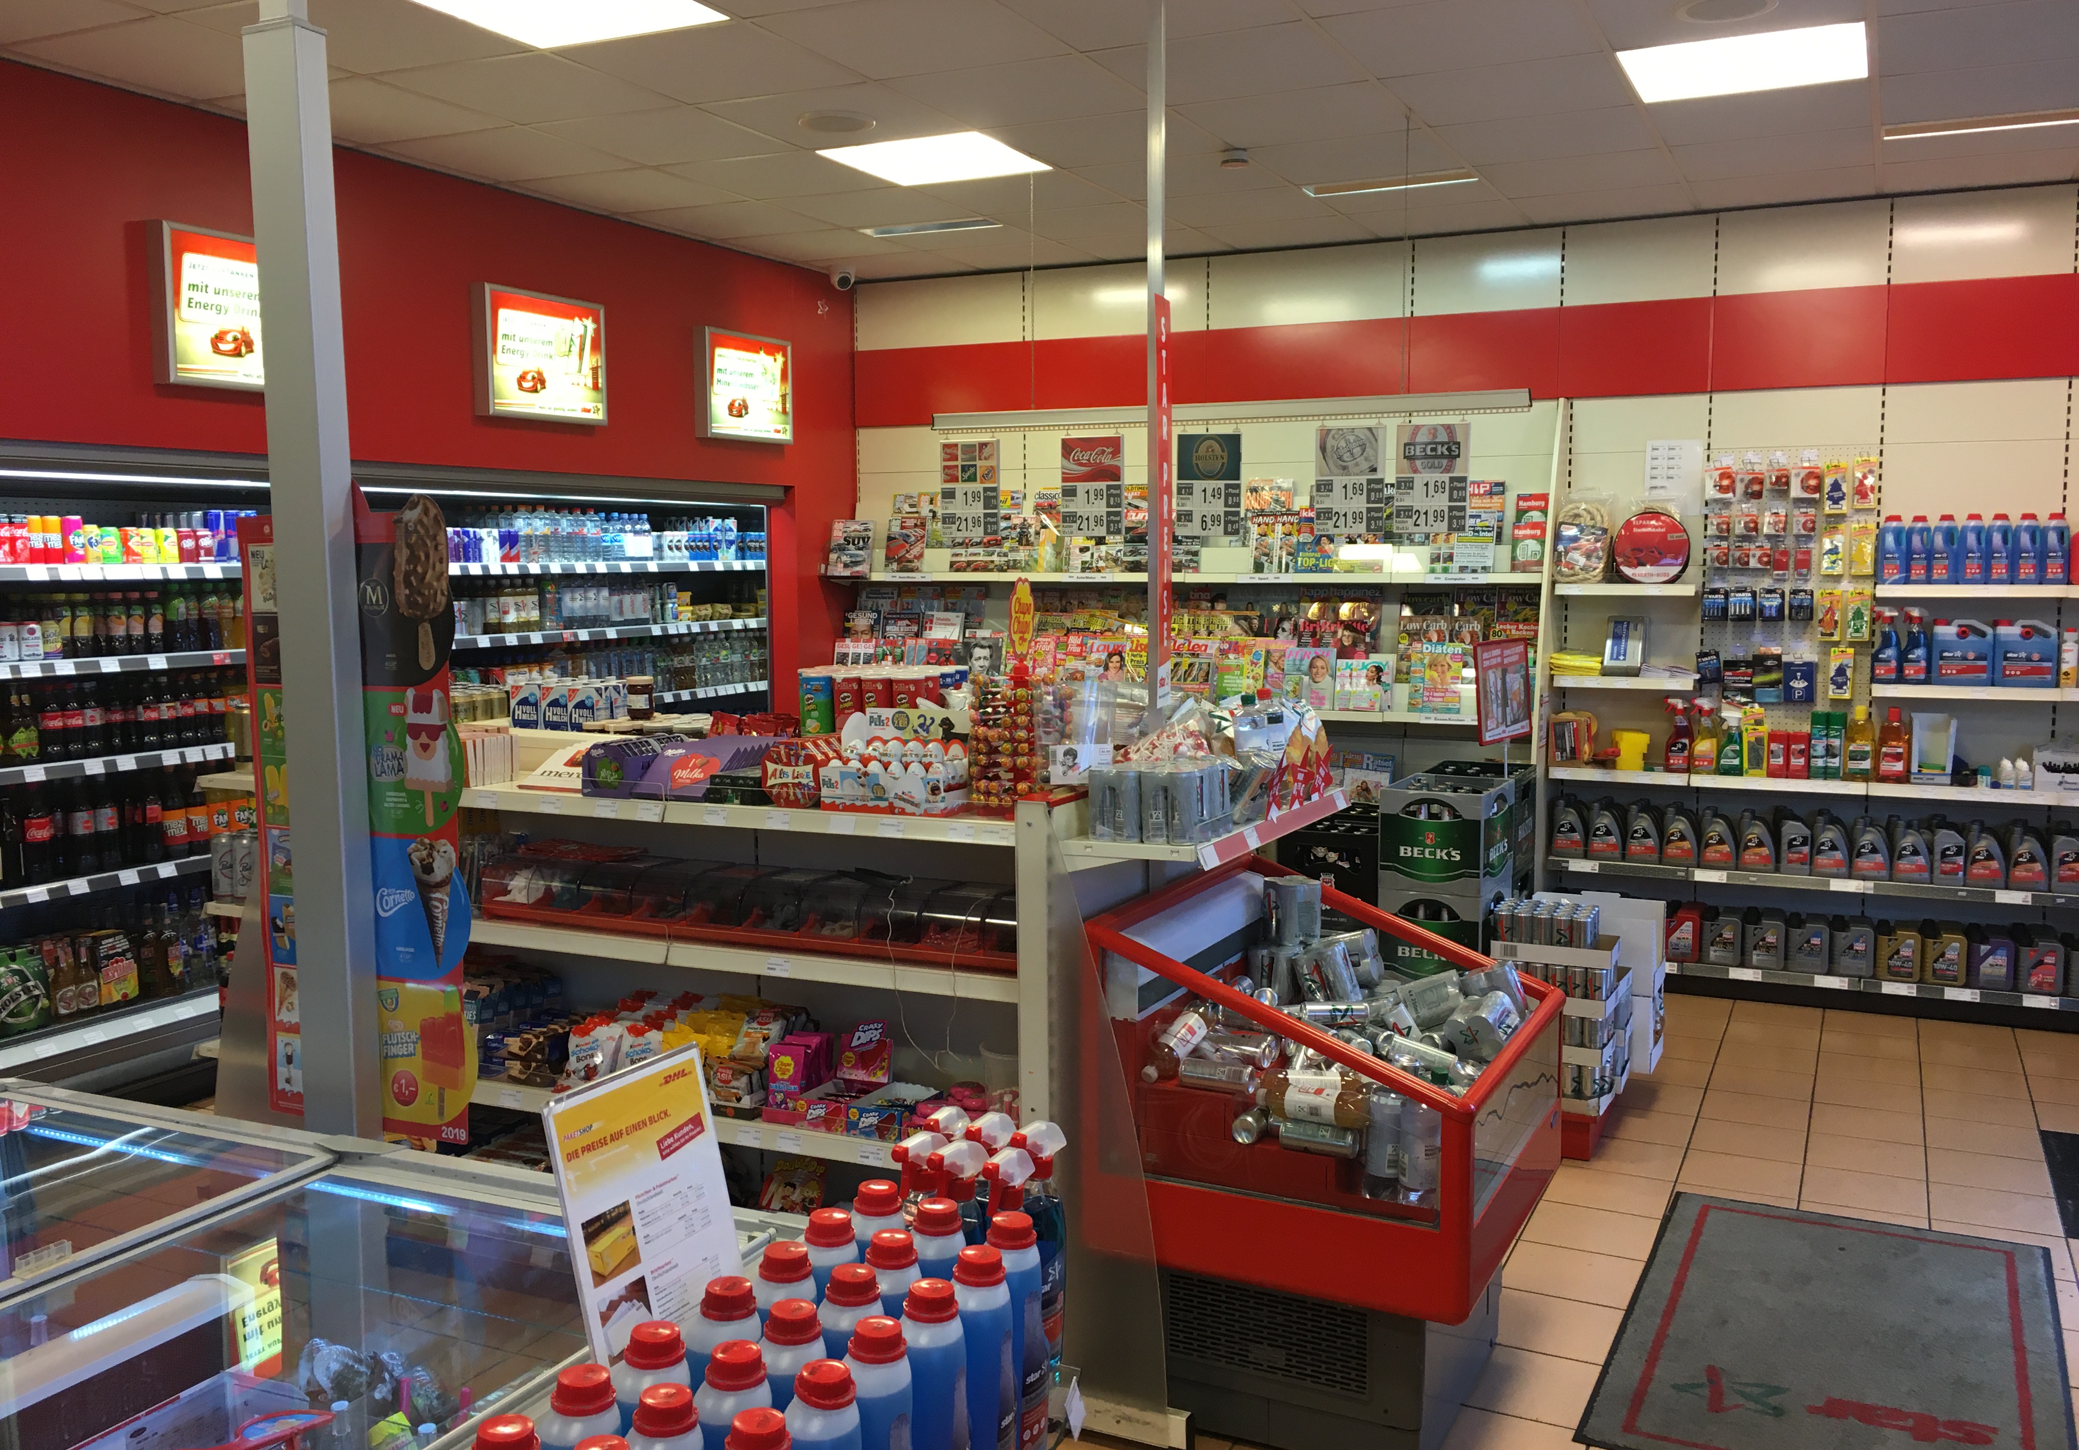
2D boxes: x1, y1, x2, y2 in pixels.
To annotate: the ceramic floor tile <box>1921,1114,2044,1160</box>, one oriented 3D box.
[{"bbox_3d":[2.722,1.187,5.031,0.298,0.010,0.298,2,6,26],"label":"ceramic floor tile"}]

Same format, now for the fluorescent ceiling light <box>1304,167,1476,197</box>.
[{"bbox_3d":[1.248,-1.957,6.215,0.603,0.060,0.189,2,6,26],"label":"fluorescent ceiling light"}]

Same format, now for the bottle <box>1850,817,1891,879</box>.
[{"bbox_3d":[3.078,0.456,6.444,0.118,0.218,0.068,3,6,25],"label":"bottle"}]

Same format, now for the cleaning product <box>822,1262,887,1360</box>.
[{"bbox_3d":[-0.186,0.668,1.723,0.083,0.254,0.096,2,6,26],"label":"cleaning product"}]

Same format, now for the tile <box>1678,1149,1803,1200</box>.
[{"bbox_3d":[1.930,1.234,4.782,0.300,0.010,0.300,2,6,26],"label":"tile"}]

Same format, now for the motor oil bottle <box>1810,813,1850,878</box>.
[{"bbox_3d":[2.955,0.451,6.503,0.120,0.220,0.068,3,6,25],"label":"motor oil bottle"}]

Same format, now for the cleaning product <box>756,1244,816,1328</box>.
[{"bbox_3d":[-0.261,0.663,1.779,0.083,0.254,0.096,2,6,26],"label":"cleaning product"}]

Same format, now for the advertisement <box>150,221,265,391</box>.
[{"bbox_3d":[-2.374,-1.232,5.238,0.075,0.456,0.607,2,6,26],"label":"advertisement"}]

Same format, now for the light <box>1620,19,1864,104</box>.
[{"bbox_3d":[1.910,-1.798,4.711,0.600,0.050,0.600,3,6,25],"label":"light"}]

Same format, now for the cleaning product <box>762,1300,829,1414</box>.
[{"bbox_3d":[-0.223,0.660,1.613,0.070,0.251,0.086,3,7,26],"label":"cleaning product"}]

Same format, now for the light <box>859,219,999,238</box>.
[{"bbox_3d":[-0.444,-2.030,7.027,0.587,0.060,0.177,2,6,26],"label":"light"}]

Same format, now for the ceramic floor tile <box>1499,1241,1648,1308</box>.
[{"bbox_3d":[1.254,1.296,4.085,0.298,0.010,0.294,3,6,26],"label":"ceramic floor tile"}]

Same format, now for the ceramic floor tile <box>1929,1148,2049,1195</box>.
[{"bbox_3d":[2.589,1.224,4.751,0.298,0.010,0.294,3,6,26],"label":"ceramic floor tile"}]

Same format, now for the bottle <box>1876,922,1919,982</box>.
[{"bbox_3d":[3.118,0.818,6.319,0.141,0.218,0.066,3,7,26],"label":"bottle"}]

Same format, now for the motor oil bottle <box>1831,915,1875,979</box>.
[{"bbox_3d":[2.981,0.812,6.385,0.141,0.222,0.066,3,7,26],"label":"motor oil bottle"}]

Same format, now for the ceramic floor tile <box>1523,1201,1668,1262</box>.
[{"bbox_3d":[1.382,1.262,4.344,0.298,0.010,0.298,2,6,26],"label":"ceramic floor tile"}]

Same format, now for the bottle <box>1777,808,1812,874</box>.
[{"bbox_3d":[2.857,0.437,6.560,0.106,0.250,0.068,2,6,26],"label":"bottle"}]

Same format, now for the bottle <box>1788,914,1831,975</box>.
[{"bbox_3d":[2.870,0.810,6.479,0.139,0.213,0.068,2,6,26],"label":"bottle"}]

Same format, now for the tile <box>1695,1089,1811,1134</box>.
[{"bbox_3d":[2.173,1.172,5.280,0.298,0.010,0.294,3,6,26],"label":"tile"}]

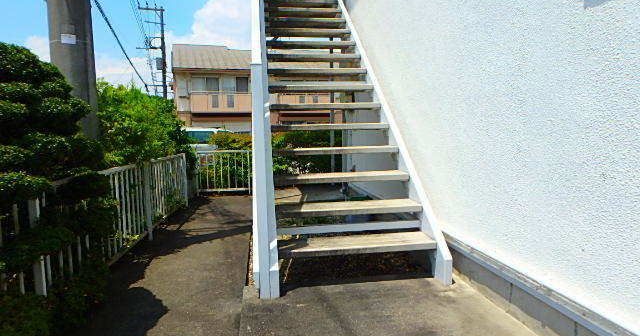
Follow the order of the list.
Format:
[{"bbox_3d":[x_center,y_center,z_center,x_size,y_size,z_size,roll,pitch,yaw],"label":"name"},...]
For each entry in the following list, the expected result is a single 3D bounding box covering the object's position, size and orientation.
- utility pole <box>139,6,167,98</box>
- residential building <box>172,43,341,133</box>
[{"bbox_3d":[-11.298,-5.744,26.568,1.900,10.400,0.500,-3,5,-18],"label":"utility pole"},{"bbox_3d":[-3.982,-4.619,26.119,10.250,7.700,8.200,-3,5,-13],"label":"residential building"}]

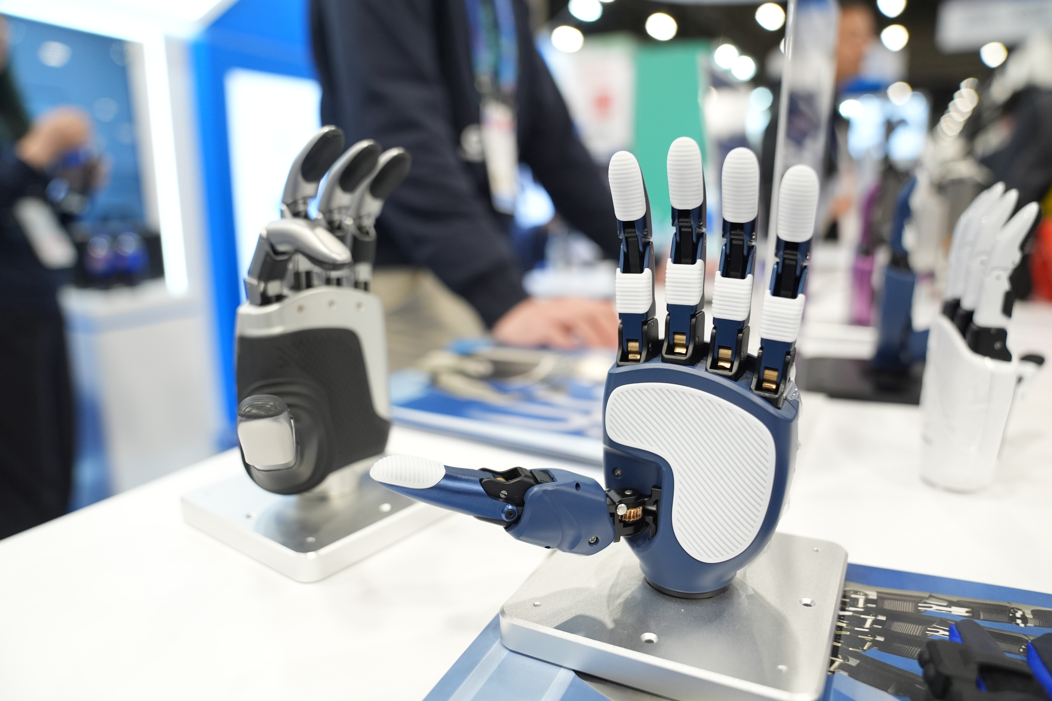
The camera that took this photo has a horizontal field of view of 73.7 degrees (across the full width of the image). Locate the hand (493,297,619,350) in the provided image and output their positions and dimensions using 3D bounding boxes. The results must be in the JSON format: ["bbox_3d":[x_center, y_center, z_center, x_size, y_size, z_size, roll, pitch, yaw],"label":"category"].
[{"bbox_3d":[0.042,-0.033,0.830,0.165,0.065,0.095,6,14,30],"label":"hand"}]

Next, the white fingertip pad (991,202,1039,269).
[{"bbox_3d":[0.274,-0.065,0.394,0.016,0.043,0.014,29,11,-3],"label":"white fingertip pad"}]

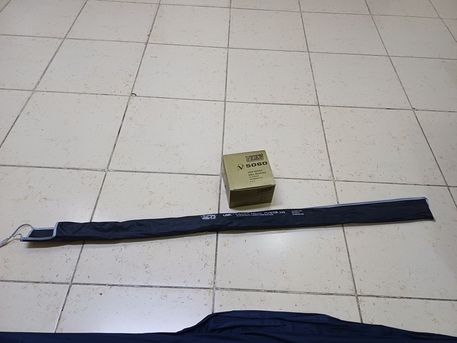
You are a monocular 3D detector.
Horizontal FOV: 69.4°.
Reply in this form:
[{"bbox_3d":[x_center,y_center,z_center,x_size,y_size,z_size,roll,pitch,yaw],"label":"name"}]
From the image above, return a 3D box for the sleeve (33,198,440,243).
[{"bbox_3d":[0.030,0.153,1.038,1.268,0.030,0.083,-3,53,-5],"label":"sleeve"}]

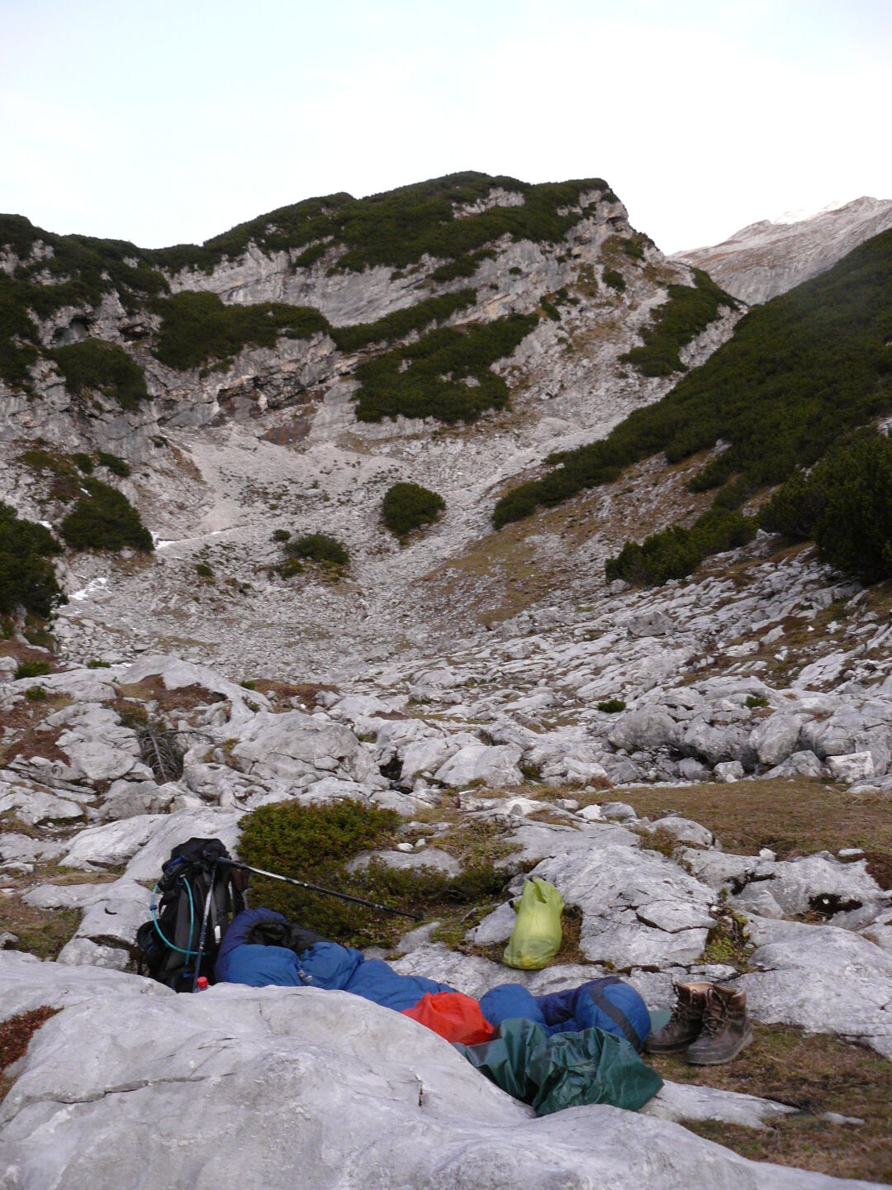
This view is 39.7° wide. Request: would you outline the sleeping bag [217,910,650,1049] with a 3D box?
[{"bbox_3d":[-0.083,1.398,4.500,1.700,0.360,0.580,0,0,21],"label":"sleeping bag"}]

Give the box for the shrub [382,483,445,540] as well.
[{"bbox_3d":[-1.814,-4.706,70.000,3.500,3.000,3.100,0,0,0],"label":"shrub"}]

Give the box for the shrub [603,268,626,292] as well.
[{"bbox_3d":[19.035,-35.599,140.000,2.600,2.600,2.400,0,0,0],"label":"shrub"}]

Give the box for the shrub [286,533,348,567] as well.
[{"bbox_3d":[-6.242,-2.186,60.000,3.000,1.500,2.500,0,0,0],"label":"shrub"}]

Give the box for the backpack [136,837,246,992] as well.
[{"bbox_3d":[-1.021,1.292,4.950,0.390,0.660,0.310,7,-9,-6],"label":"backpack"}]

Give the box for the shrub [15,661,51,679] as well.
[{"bbox_3d":[-5.837,1.058,17.500,0.500,0.260,0.420,0,0,0],"label":"shrub"}]

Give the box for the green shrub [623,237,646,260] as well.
[{"bbox_3d":[22.874,-41.917,150.000,2.800,2.700,2.600,0,0,0],"label":"green shrub"}]

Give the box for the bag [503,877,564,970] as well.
[{"bbox_3d":[0.351,1.315,4.950,0.240,0.360,0.190,3,-3,6],"label":"bag"}]

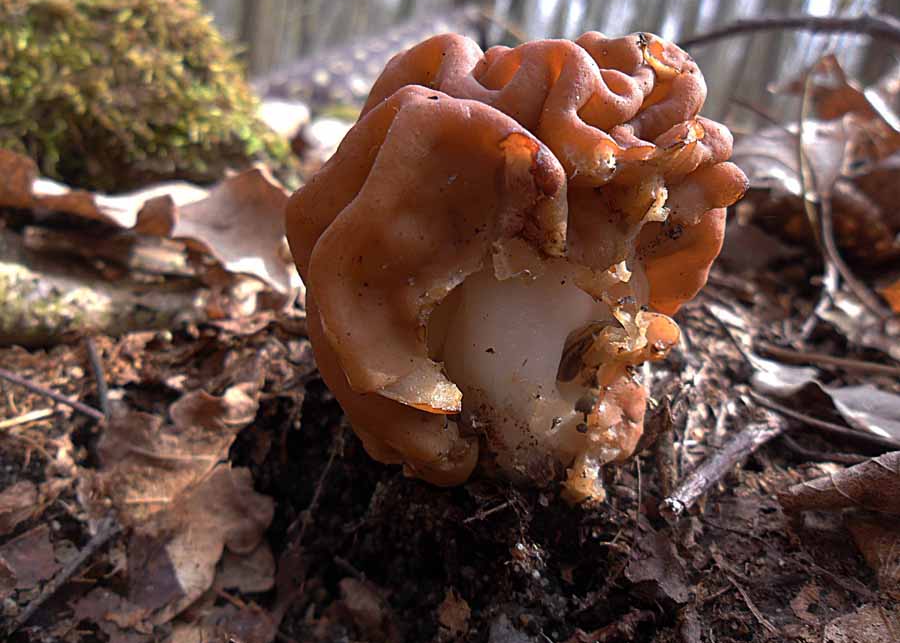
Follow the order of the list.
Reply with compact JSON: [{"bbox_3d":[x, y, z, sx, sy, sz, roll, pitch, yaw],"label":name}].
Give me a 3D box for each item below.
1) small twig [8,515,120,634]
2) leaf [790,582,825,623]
[{"bbox_3d":[-0.095,0.062,0.176,0.004,0.003,0.040,7,24,9],"label":"small twig"},{"bbox_3d":[0.090,0.071,0.178,0.007,0.002,0.013,23,42,22],"label":"leaf"}]

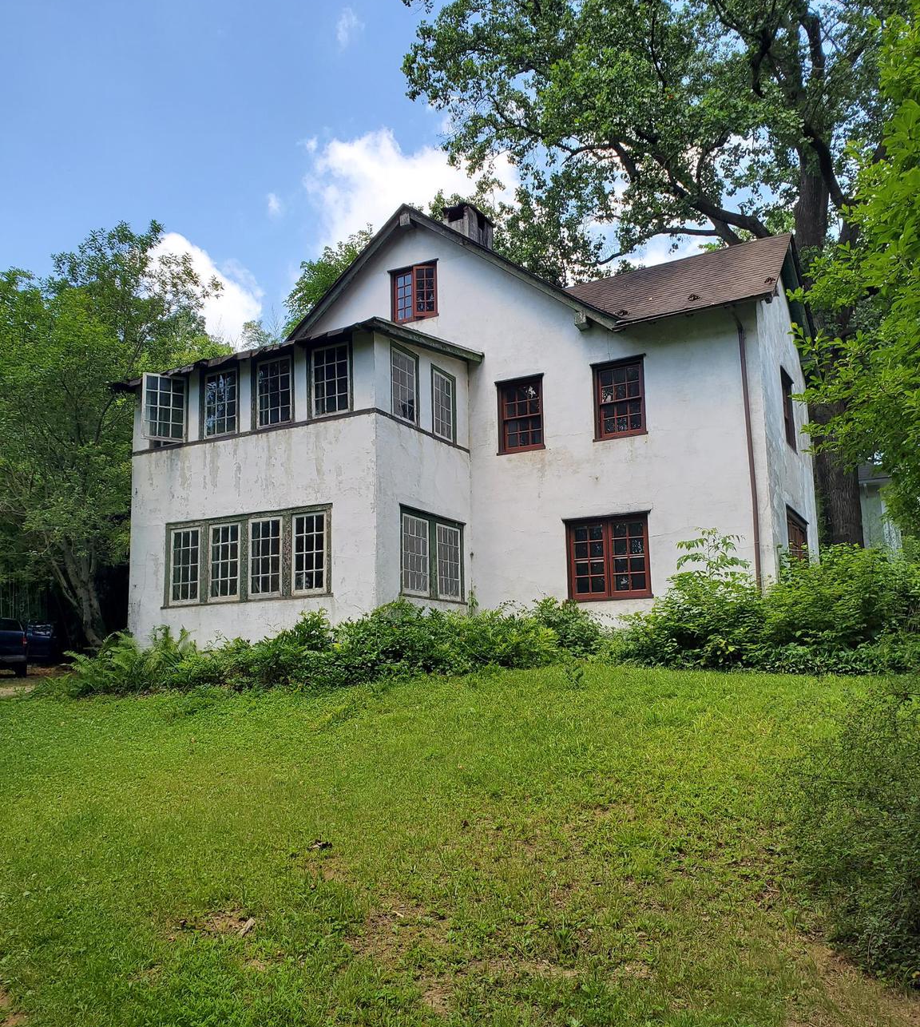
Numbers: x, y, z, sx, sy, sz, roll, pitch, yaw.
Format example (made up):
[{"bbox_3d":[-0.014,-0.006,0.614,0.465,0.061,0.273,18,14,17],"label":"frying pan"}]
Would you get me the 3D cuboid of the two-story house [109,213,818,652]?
[{"bbox_3d":[0.556,-2.011,18.077,11.320,10.190,8.910,-7,-11,28],"label":"two-story house"}]

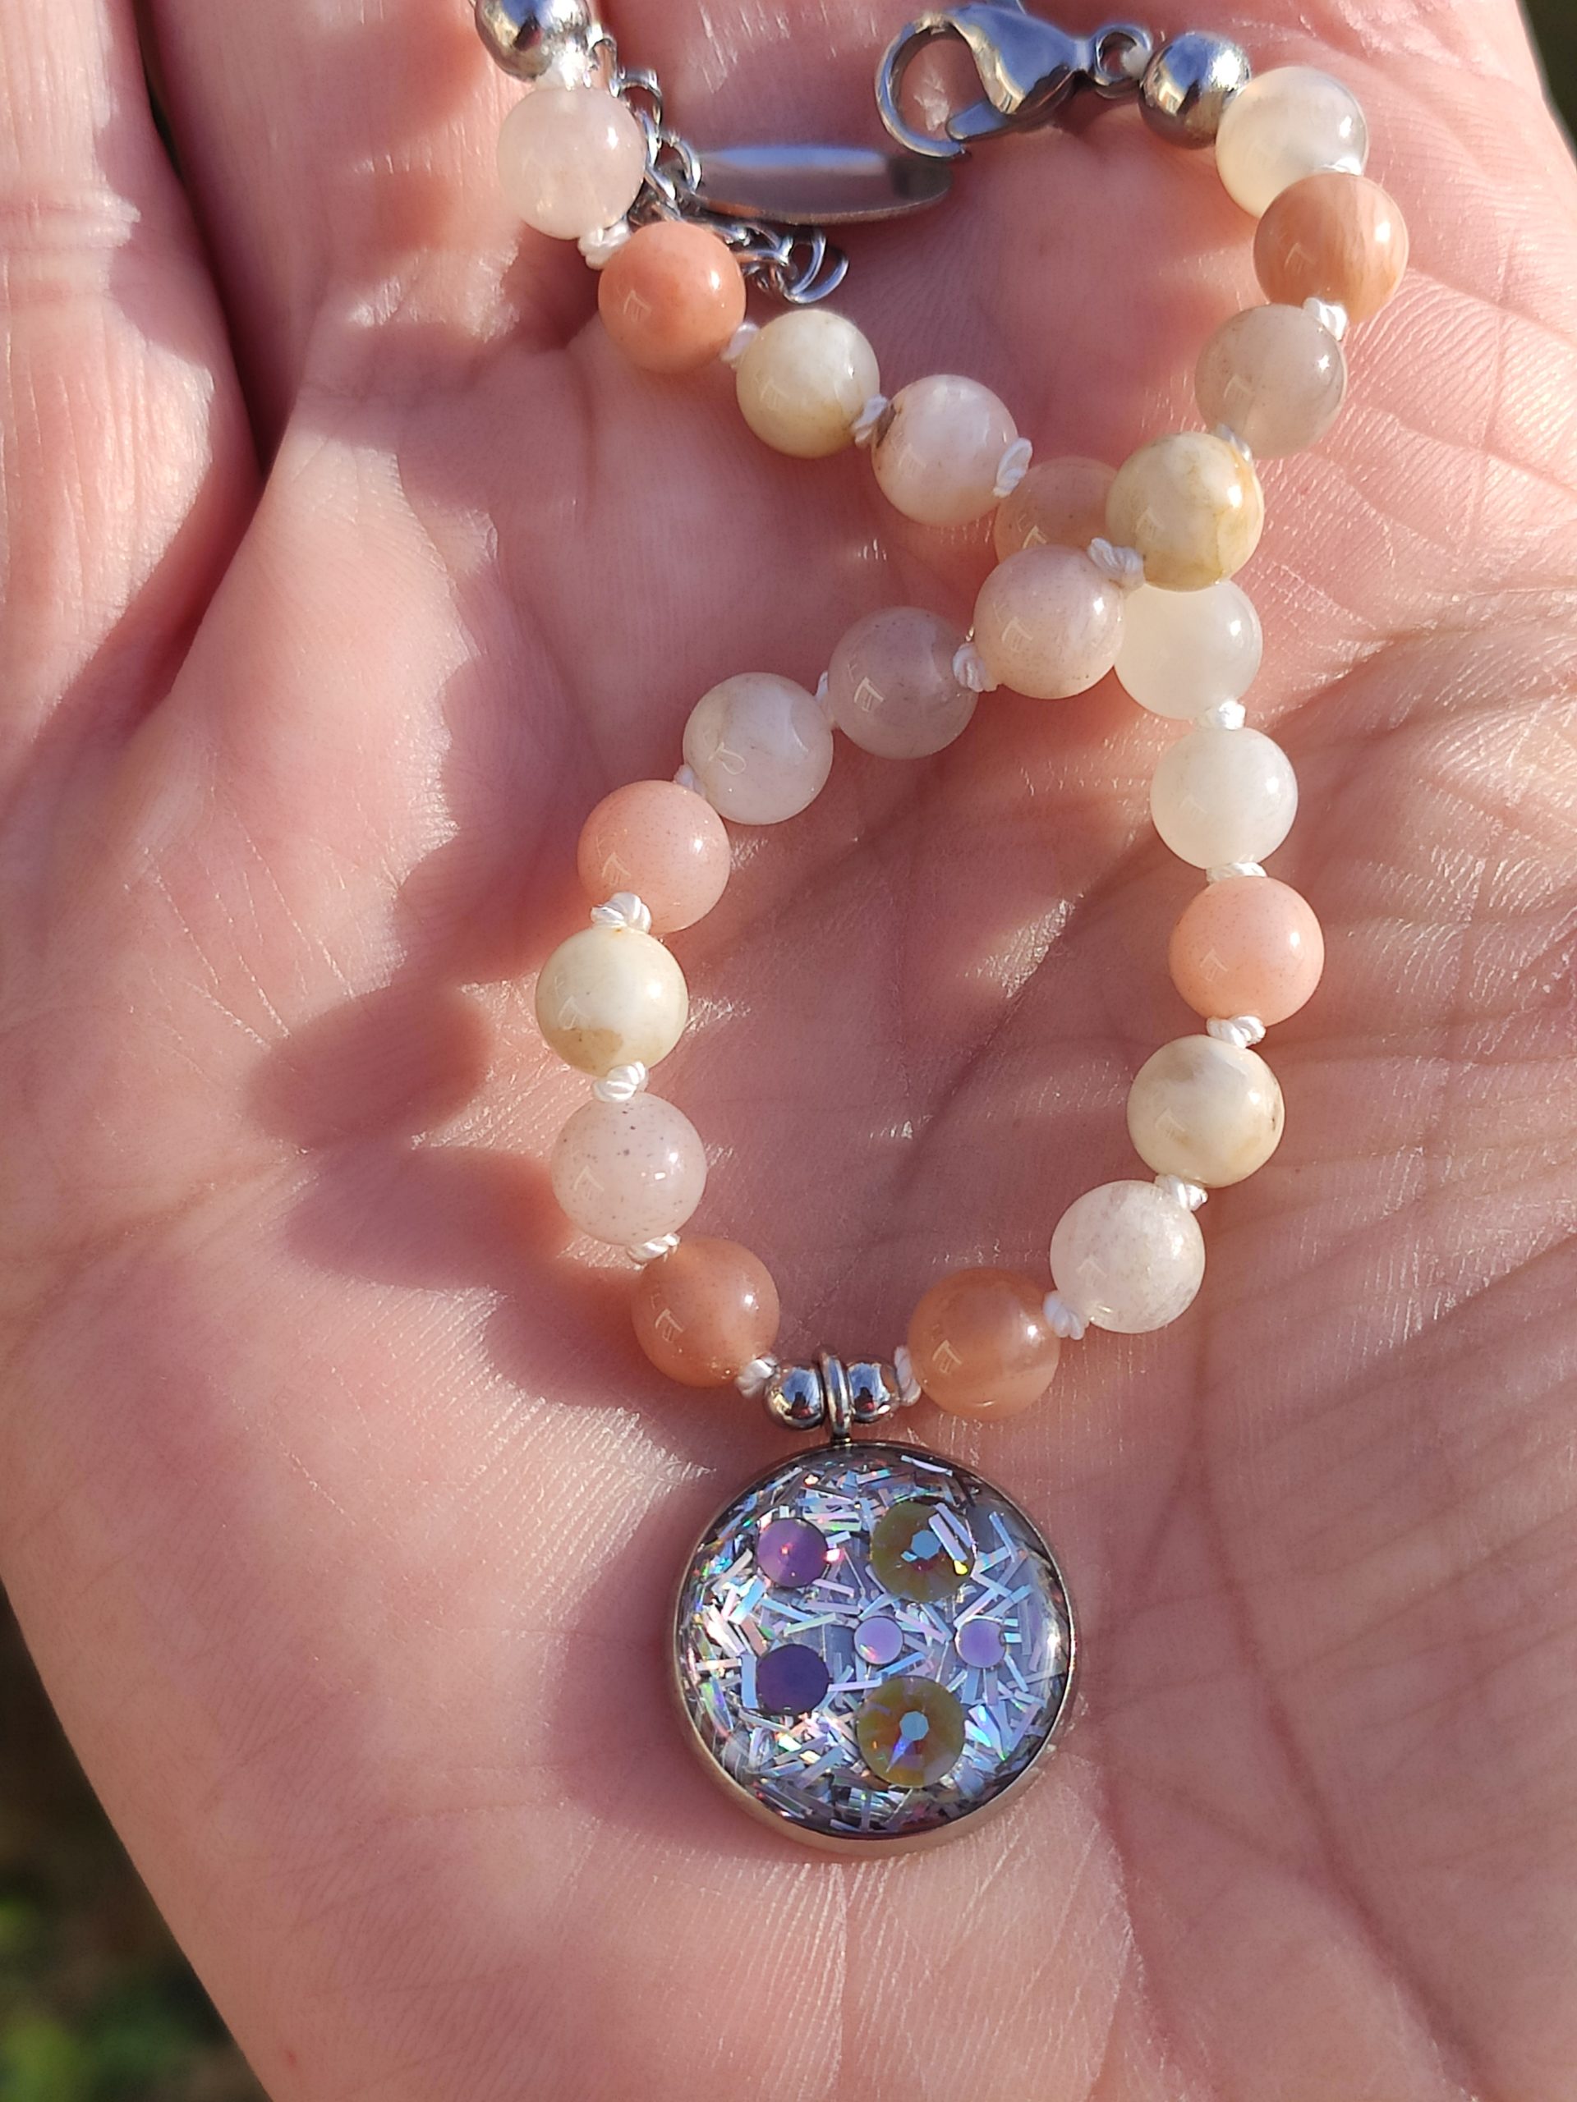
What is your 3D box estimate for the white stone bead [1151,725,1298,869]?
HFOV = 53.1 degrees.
[{"bbox_3d":[0.024,-0.014,0.087,0.008,0.008,0.008,1,55,-1],"label":"white stone bead"}]

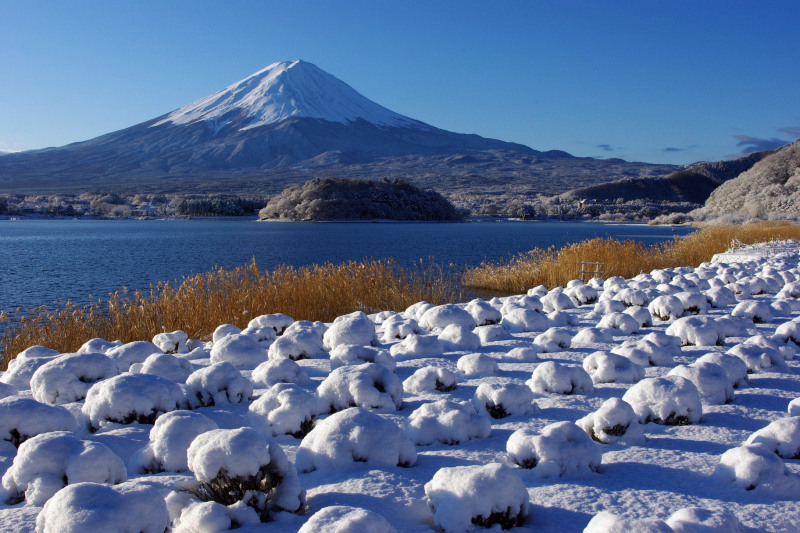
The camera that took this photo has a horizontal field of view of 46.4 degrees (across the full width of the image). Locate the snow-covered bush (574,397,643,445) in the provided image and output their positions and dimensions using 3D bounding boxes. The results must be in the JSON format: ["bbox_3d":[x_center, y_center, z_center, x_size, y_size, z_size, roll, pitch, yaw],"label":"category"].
[{"bbox_3d":[1.857,1.332,8.218,0.569,0.342,0.524,1,3,13],"label":"snow-covered bush"}]

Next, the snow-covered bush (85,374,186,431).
[{"bbox_3d":[-2.281,1.125,7.985,0.849,0.408,0.747,-1,3,-16],"label":"snow-covered bush"}]

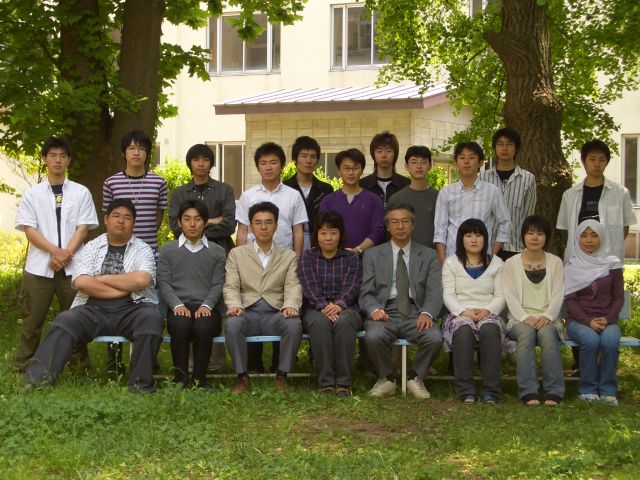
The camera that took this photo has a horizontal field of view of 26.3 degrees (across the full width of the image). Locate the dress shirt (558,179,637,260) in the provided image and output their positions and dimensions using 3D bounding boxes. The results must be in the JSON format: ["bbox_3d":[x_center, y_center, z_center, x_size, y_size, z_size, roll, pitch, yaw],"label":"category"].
[{"bbox_3d":[1.982,-0.106,9.809,0.580,0.700,0.280,0,3,3],"label":"dress shirt"}]

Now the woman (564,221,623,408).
[{"bbox_3d":[1.797,0.456,8.958,0.420,1.150,0.720,0,3,5],"label":"woman"}]

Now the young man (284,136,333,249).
[{"bbox_3d":[-0.094,0.090,10.340,0.480,1.730,0.310,0,3,-3],"label":"young man"}]

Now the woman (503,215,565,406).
[{"bbox_3d":[1.398,0.436,8.957,0.430,1.190,0.720,0,3,3],"label":"woman"}]

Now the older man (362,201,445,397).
[{"bbox_3d":[0.566,0.398,9.505,0.580,1.285,0.850,0,2,3],"label":"older man"}]

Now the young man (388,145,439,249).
[{"bbox_3d":[0.722,0.151,10.242,0.480,1.724,0.320,0,2,2],"label":"young man"}]

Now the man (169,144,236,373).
[{"bbox_3d":[-0.854,0.142,9.942,0.500,1.670,0.370,0,3,-3],"label":"man"}]

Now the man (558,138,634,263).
[{"bbox_3d":[2.045,0.137,10.136,0.570,1.769,0.340,0,2,9],"label":"man"}]

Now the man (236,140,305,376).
[{"bbox_3d":[-0.370,0.136,10.330,0.530,1.742,0.330,0,2,-2],"label":"man"}]

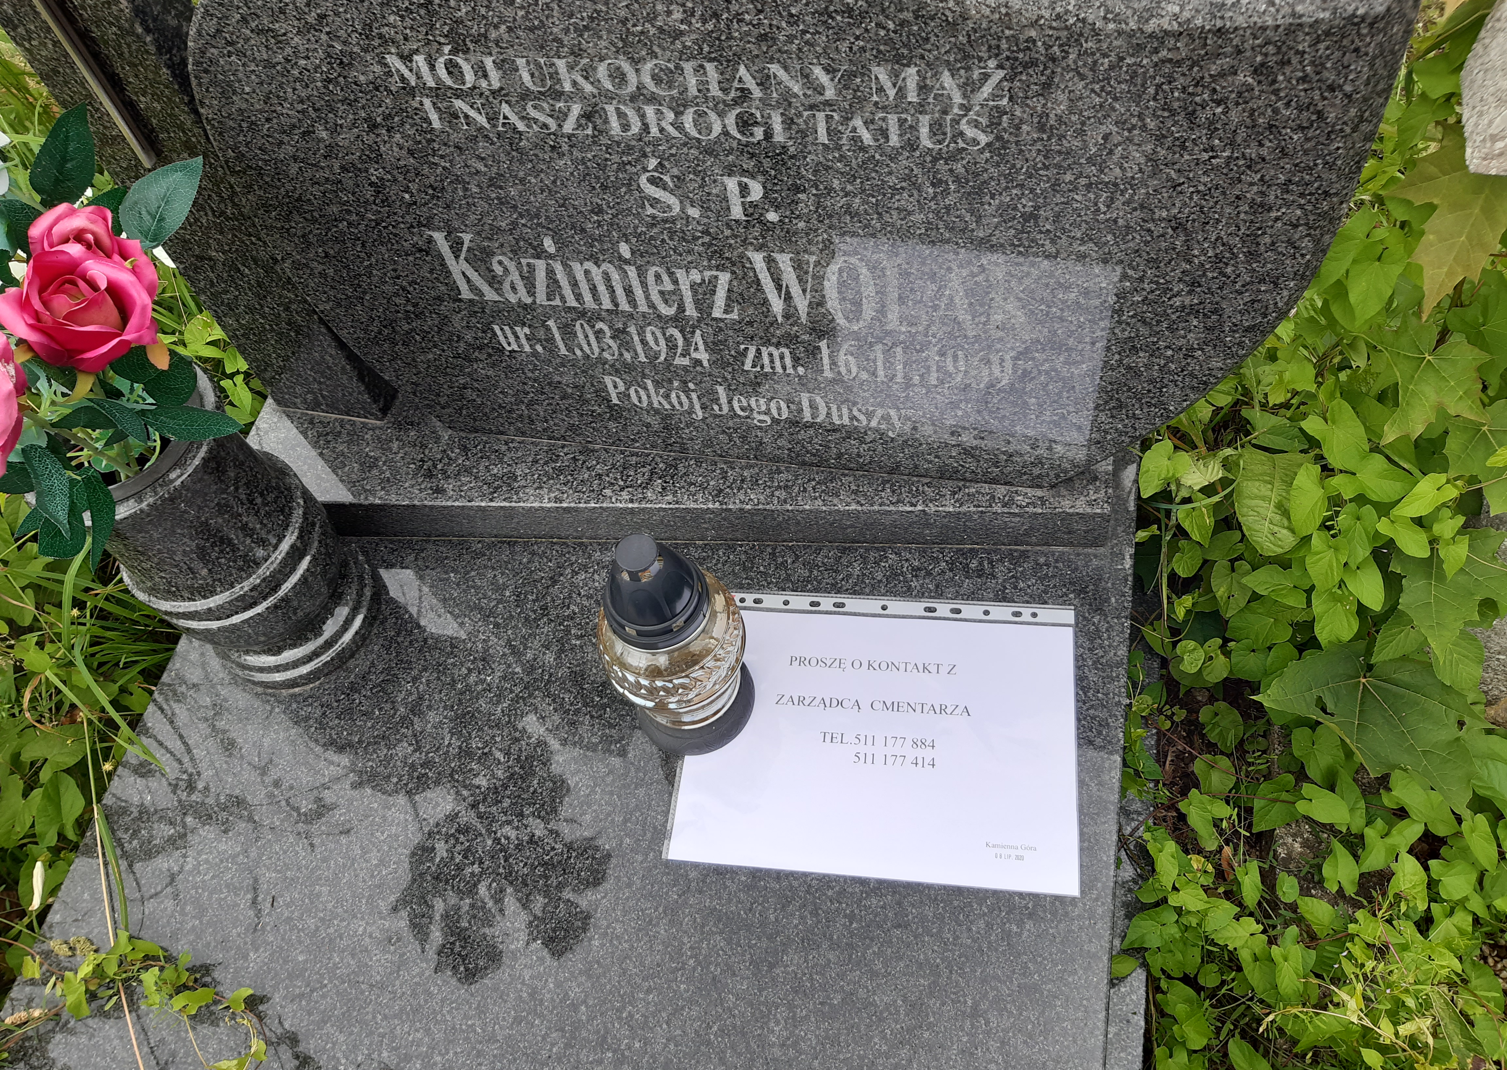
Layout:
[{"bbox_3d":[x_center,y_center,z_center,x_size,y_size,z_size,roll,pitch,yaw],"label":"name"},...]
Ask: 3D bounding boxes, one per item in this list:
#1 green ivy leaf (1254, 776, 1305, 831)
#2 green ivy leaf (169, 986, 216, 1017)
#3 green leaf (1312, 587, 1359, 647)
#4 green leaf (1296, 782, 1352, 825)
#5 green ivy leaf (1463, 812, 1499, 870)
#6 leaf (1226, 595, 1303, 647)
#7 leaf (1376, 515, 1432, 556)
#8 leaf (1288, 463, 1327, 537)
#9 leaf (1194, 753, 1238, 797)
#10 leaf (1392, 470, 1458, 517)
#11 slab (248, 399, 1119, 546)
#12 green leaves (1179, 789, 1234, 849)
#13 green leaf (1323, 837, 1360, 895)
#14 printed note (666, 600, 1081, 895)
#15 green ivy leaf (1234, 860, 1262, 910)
[{"bbox_3d":[0.409,0.213,0.884,0.034,0.014,0.054,39,79,28],"label":"green ivy leaf"},{"bbox_3d":[-0.412,0.343,0.835,0.030,0.009,0.019,-34,65,-17],"label":"green ivy leaf"},{"bbox_3d":[0.479,0.069,0.935,0.037,0.009,0.055,13,75,22],"label":"green leaf"},{"bbox_3d":[0.437,0.207,0.864,0.042,0.014,0.030,31,76,27],"label":"green leaf"},{"bbox_3d":[0.536,0.225,0.831,0.026,0.014,0.045,-13,60,12],"label":"green ivy leaf"},{"bbox_3d":[0.425,0.078,0.953,0.052,0.014,0.043,-25,63,4],"label":"leaf"},{"bbox_3d":[0.556,0.000,0.962,0.024,0.009,0.047,-38,64,4],"label":"leaf"},{"bbox_3d":[0.471,-0.029,0.963,0.034,0.014,0.069,14,74,21],"label":"leaf"},{"bbox_3d":[0.396,0.208,0.971,0.033,0.009,0.040,4,69,17],"label":"leaf"},{"bbox_3d":[0.562,-0.032,0.950,0.056,0.014,0.032,-31,63,4],"label":"leaf"},{"bbox_3d":[-0.090,-0.095,1.028,0.785,0.057,0.200,1,59,10],"label":"slab"},{"bbox_3d":[0.356,0.222,0.886,0.037,0.014,0.047,-13,62,8],"label":"green leaves"},{"bbox_3d":[0.466,0.263,0.901,0.025,0.009,0.045,-6,64,16],"label":"green leaf"},{"bbox_3d":[0.095,0.152,0.878,0.303,0.003,0.226,2,59,11],"label":"printed note"},{"bbox_3d":[0.397,0.280,0.903,0.016,0.009,0.038,-8,64,13],"label":"green ivy leaf"}]

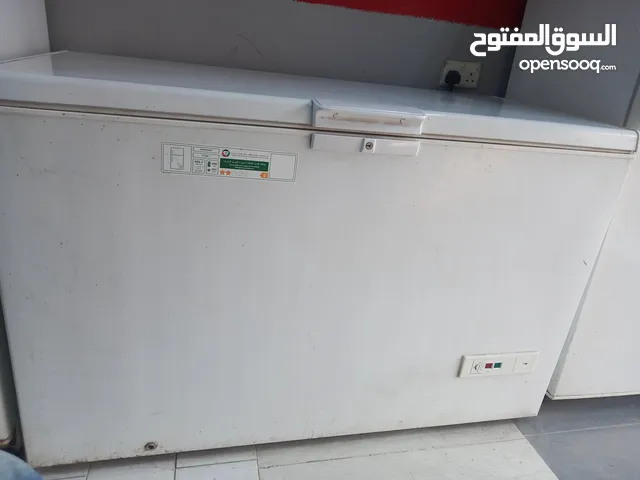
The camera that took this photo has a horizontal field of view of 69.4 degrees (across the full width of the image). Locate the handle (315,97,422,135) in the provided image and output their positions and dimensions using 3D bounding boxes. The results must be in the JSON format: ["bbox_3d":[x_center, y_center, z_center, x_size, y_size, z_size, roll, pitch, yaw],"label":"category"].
[{"bbox_3d":[0.094,-0.239,0.903,0.218,0.047,0.044,1,23,-15],"label":"handle"}]

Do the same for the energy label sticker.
[{"bbox_3d":[-0.169,-0.147,0.887,0.256,0.057,0.003,2,23,-16],"label":"energy label sticker"}]

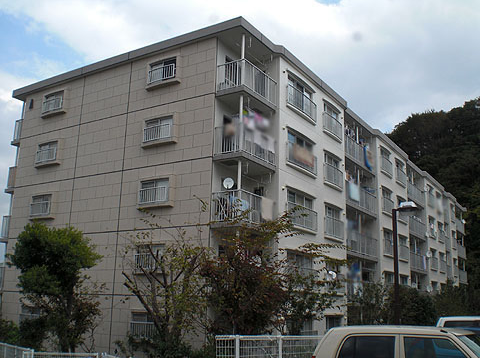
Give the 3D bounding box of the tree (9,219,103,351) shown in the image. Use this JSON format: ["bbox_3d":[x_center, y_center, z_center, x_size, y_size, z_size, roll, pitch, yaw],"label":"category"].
[{"bbox_3d":[-6.135,3.903,17.443,3.056,4.802,3.056,6,-14,-18],"label":"tree"}]

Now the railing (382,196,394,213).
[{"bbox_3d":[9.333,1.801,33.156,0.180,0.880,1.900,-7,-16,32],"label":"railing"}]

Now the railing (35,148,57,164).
[{"bbox_3d":[-9.477,-1.125,25.922,1.500,0.610,0.150,-7,-16,32],"label":"railing"}]

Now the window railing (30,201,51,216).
[{"bbox_3d":[-9.535,1.452,25.286,1.480,0.600,0.150,-7,-16,32],"label":"window railing"}]

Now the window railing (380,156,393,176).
[{"bbox_3d":[9.517,-0.786,34.196,0.150,0.920,2.115,-7,-16,32],"label":"window railing"}]

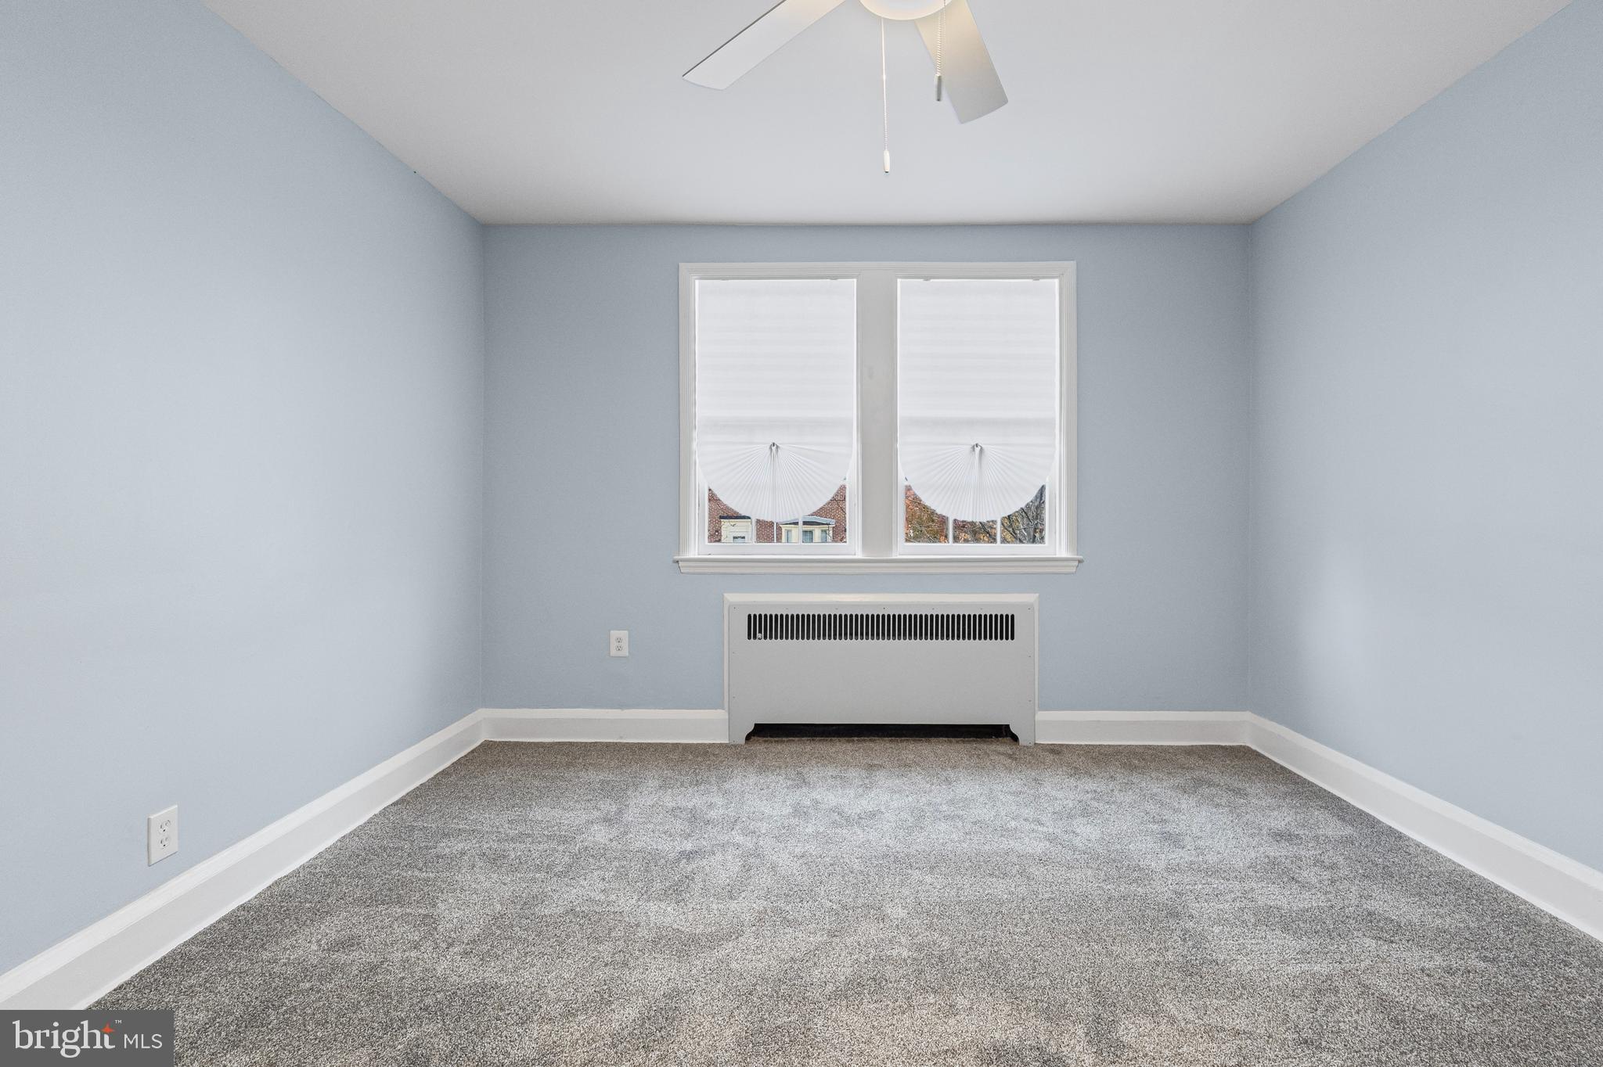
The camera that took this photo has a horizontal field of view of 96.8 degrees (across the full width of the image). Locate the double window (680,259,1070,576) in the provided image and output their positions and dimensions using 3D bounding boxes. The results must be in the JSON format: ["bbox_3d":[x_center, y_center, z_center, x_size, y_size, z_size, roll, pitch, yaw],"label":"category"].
[{"bbox_3d":[0.371,-0.555,3.430,1.925,1.505,0.110,0,1,1],"label":"double window"}]

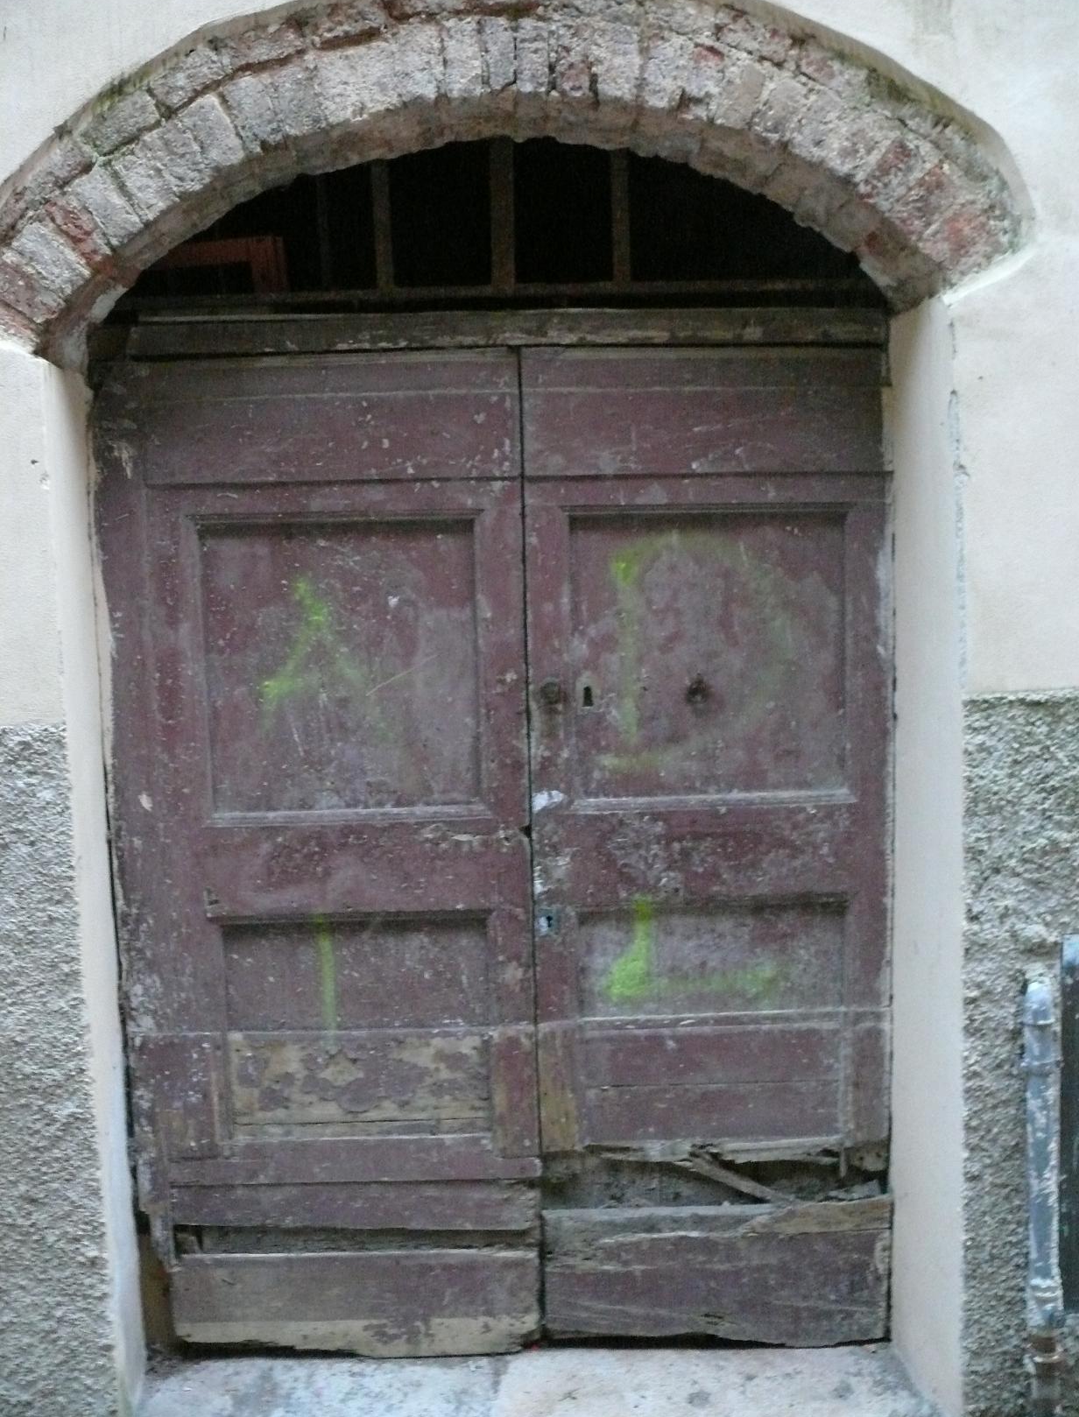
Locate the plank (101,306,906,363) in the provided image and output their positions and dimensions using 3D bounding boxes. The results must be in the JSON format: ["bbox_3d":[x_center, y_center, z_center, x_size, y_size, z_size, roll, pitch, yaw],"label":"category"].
[{"bbox_3d":[-0.056,-0.722,2.807,1.460,0.083,0.060,-2,7,-3],"label":"plank"}]

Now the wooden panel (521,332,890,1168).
[{"bbox_3d":[0.345,0.136,2.931,0.733,1.676,0.060,-2,7,-3],"label":"wooden panel"}]

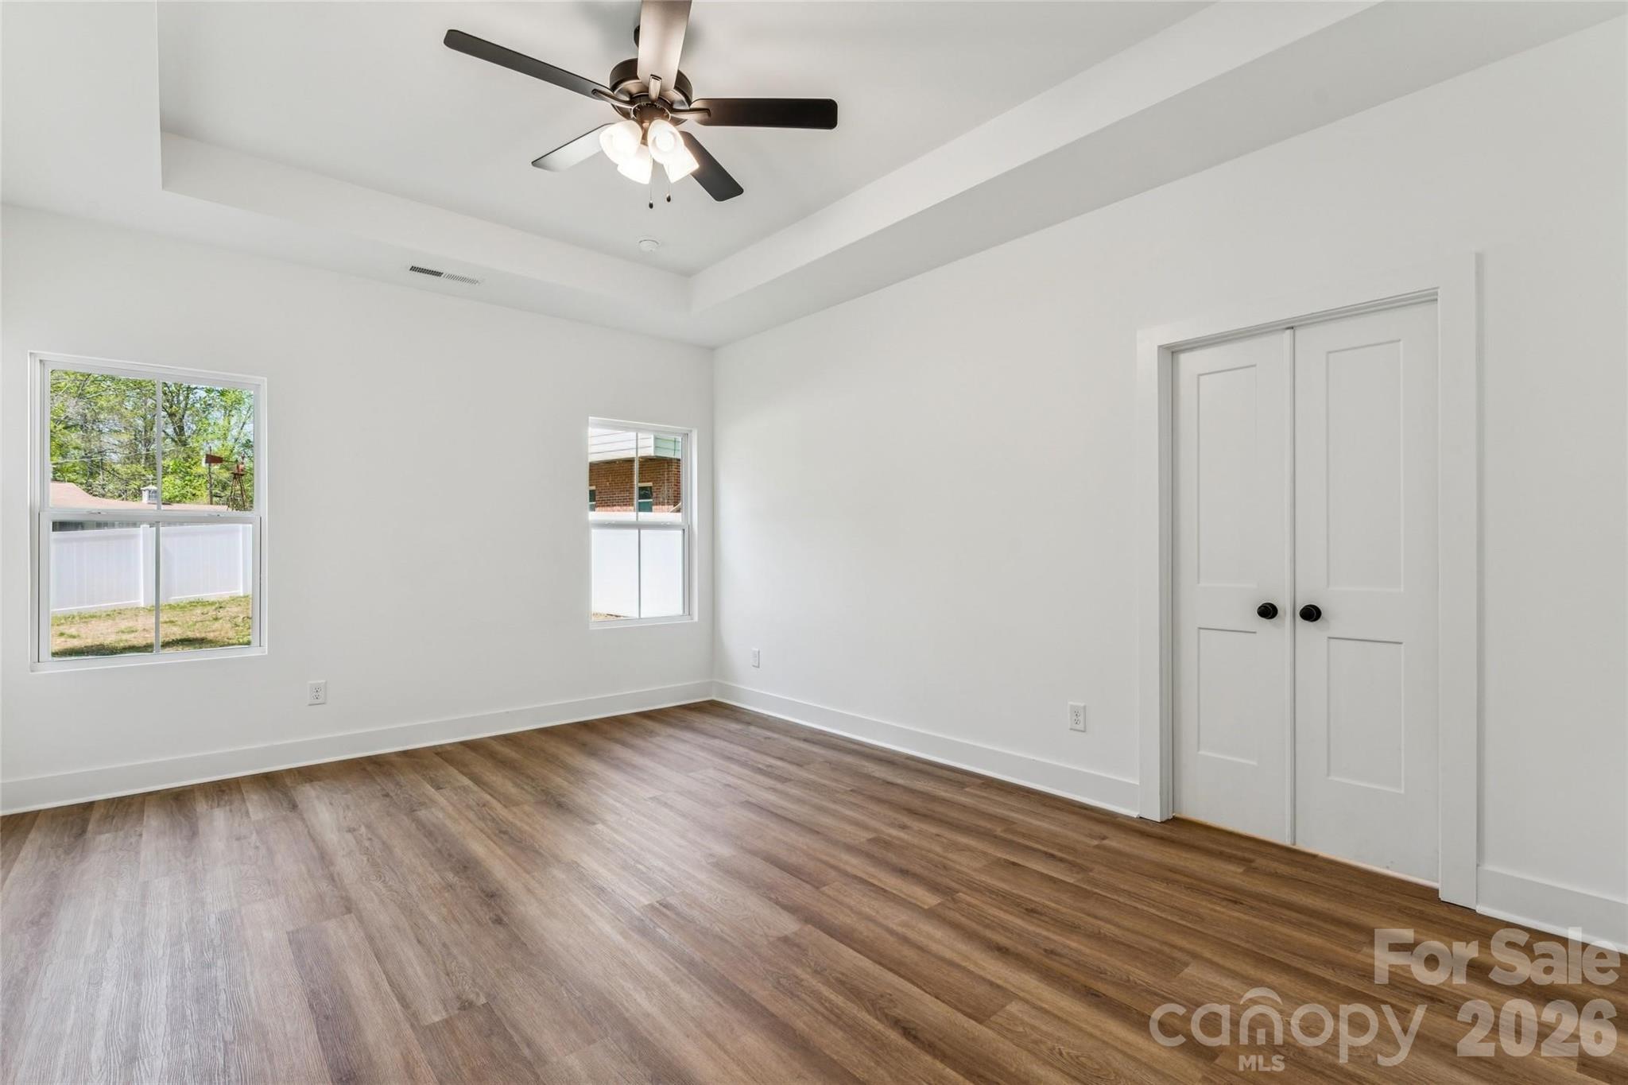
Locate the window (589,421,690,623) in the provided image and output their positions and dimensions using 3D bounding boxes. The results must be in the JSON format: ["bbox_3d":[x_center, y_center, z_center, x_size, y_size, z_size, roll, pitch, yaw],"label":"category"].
[{"bbox_3d":[-1.259,-0.143,5.311,0.850,1.430,0.090,0,0,-39],"label":"window"}]

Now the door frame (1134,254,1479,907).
[{"bbox_3d":[1.850,0.133,2.826,0.140,2.145,1.100,0,0,-42],"label":"door frame"}]

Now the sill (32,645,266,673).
[{"bbox_3d":[-3.281,0.581,3.622,0.875,0.040,0.100,0,0,-39],"label":"sill"}]

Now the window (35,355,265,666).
[{"bbox_3d":[-3.299,-0.148,3.642,0.860,1.430,0.090,0,0,-39],"label":"window"}]

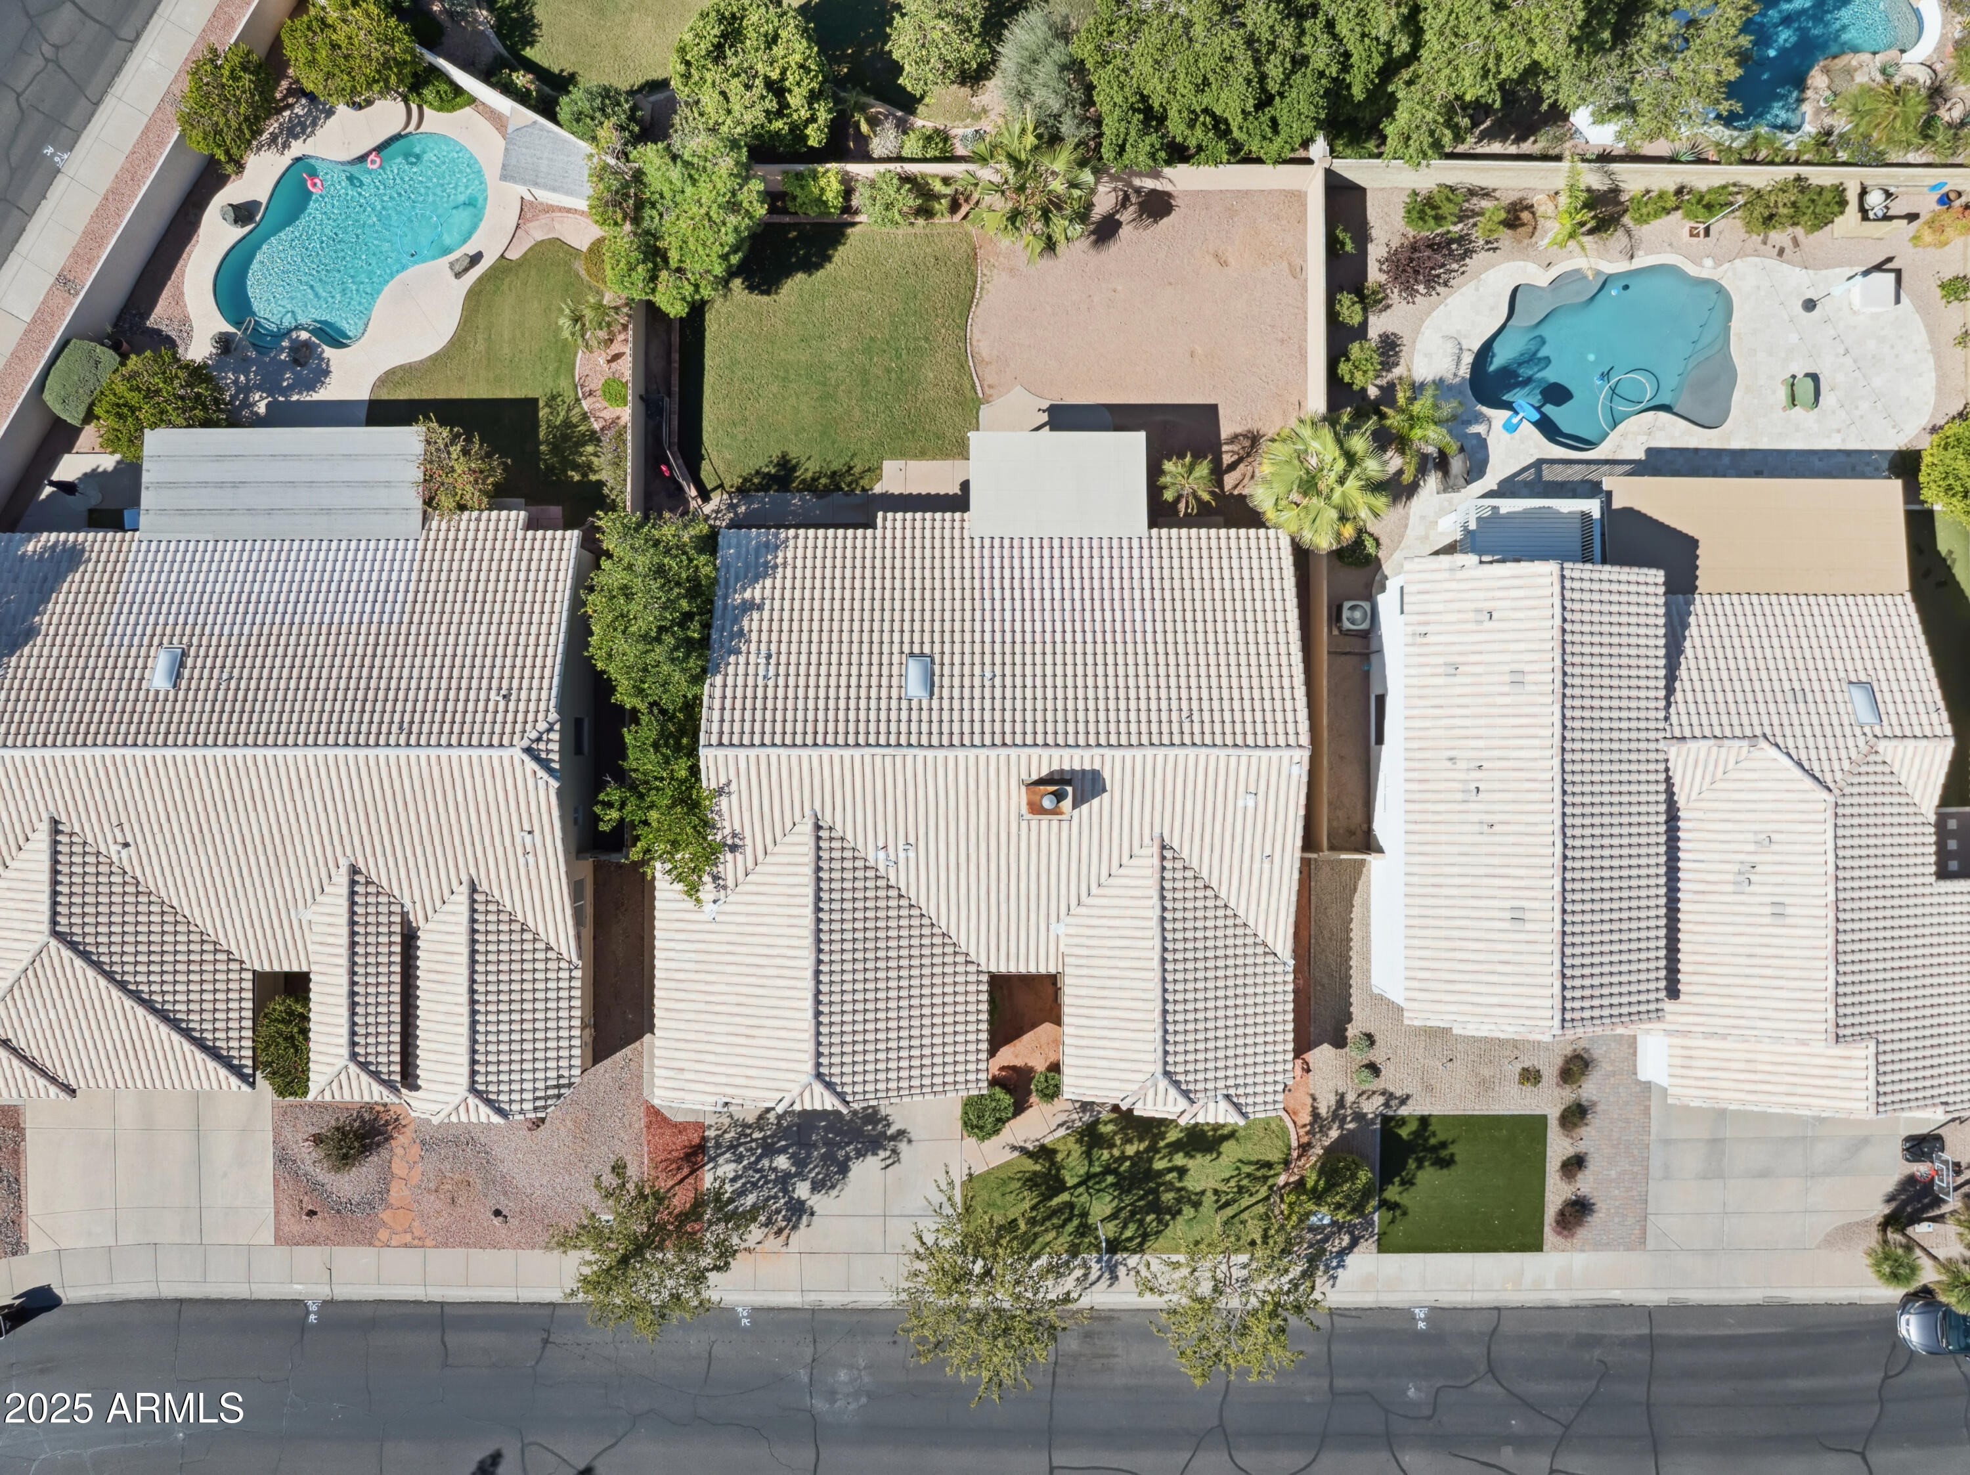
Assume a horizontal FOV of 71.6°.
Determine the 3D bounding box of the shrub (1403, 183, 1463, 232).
[{"bbox_3d":[14.400,-17.030,43.900,1.850,1.400,1.500,0,90,0],"label":"shrub"}]

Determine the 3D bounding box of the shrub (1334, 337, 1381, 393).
[{"bbox_3d":[11.768,-11.659,43.125,1.352,1.750,1.585,0,90,0],"label":"shrub"}]

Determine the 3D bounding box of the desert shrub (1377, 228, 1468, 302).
[{"bbox_3d":[13.550,-14.700,43.000,2.300,2.000,2.000,0,90,0],"label":"desert shrub"}]

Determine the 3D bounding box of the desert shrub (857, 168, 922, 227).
[{"bbox_3d":[-3.075,-17.111,43.300,2.196,1.400,1.773,0,90,0],"label":"desert shrub"}]

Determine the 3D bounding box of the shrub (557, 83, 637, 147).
[{"bbox_3d":[-12.000,-19.350,42.850,2.350,2.300,2.000,0,90,0],"label":"shrub"}]

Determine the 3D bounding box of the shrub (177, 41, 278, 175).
[{"bbox_3d":[-23.612,-19.628,42.600,2.709,2.800,3.977,0,90,0],"label":"shrub"}]

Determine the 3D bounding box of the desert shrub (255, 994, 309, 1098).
[{"bbox_3d":[-21.859,9.717,43.000,2.040,2.000,3.269,0,90,0],"label":"desert shrub"}]

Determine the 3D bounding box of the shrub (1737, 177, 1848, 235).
[{"bbox_3d":[25.900,-17.040,43.800,3.200,1.600,1.750,0,90,0],"label":"shrub"}]

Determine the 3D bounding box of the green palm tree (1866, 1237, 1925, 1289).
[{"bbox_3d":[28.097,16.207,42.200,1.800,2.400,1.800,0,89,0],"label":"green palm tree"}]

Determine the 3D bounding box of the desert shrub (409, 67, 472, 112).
[{"bbox_3d":[-17.393,-20.651,43.450,2.061,1.100,1.478,0,90,0],"label":"desert shrub"}]

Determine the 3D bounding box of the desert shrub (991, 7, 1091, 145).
[{"bbox_3d":[1.862,-20.604,42.400,3.200,3.200,4.010,0,90,0],"label":"desert shrub"}]

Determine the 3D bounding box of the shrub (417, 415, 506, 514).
[{"bbox_3d":[-15.950,-8.250,42.400,2.600,3.200,2.900,0,90,0],"label":"shrub"}]

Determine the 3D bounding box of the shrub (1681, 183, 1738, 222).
[{"bbox_3d":[23.390,-17.260,44.050,1.700,1.150,1.250,0,90,0],"label":"shrub"}]

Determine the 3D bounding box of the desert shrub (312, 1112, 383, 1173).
[{"bbox_3d":[-20.510,13.020,43.950,2.200,1.300,1.850,0,90,0],"label":"desert shrub"}]

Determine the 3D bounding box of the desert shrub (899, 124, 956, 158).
[{"bbox_3d":[-1.830,-18.850,43.500,1.720,1.000,1.150,0,90,0],"label":"desert shrub"}]

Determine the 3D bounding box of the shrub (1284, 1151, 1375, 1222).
[{"bbox_3d":[11.010,14.330,43.600,2.750,1.900,2.150,0,90,0],"label":"shrub"}]

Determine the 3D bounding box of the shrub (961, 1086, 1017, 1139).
[{"bbox_3d":[0.134,11.951,43.350,1.736,1.300,1.723,0,90,0],"label":"shrub"}]

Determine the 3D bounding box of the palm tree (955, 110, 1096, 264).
[{"bbox_3d":[1.238,-16.694,42.000,4.352,4.000,4.450,0,90,0],"label":"palm tree"}]

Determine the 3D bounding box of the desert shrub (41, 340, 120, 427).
[{"bbox_3d":[-28.225,-11.074,43.300,1.450,1.400,2.250,32,90,0],"label":"desert shrub"}]

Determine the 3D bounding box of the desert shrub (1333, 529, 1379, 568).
[{"bbox_3d":[11.990,-6.160,44.050,1.400,1.150,1.300,0,90,0],"label":"desert shrub"}]

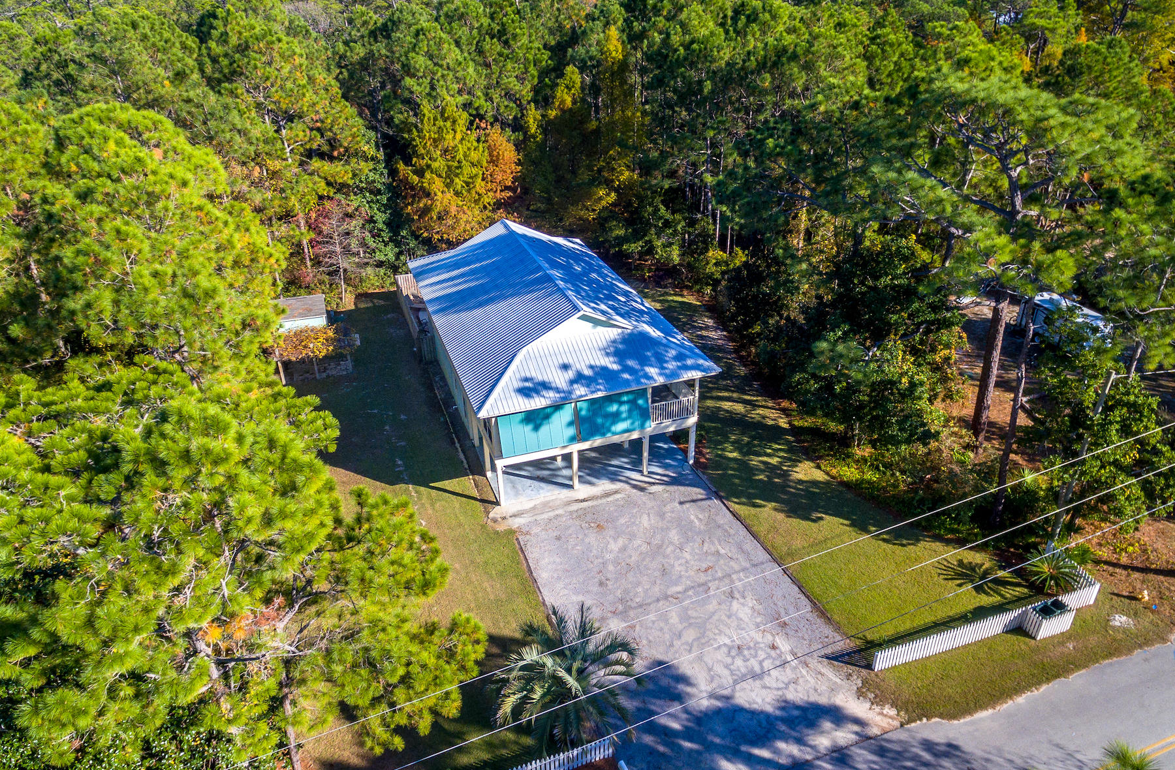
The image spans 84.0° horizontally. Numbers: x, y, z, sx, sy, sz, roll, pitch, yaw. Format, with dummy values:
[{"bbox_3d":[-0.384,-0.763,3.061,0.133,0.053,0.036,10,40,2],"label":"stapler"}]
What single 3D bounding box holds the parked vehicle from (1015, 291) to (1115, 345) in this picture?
[{"bbox_3d":[30.941,-3.567,41.965,2.200,2.750,5.400,-6,30,-10],"label":"parked vehicle"}]

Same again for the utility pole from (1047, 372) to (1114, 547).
[{"bbox_3d":[18.880,3.130,25.070,0.270,8.200,0.270,-11,30,-16],"label":"utility pole"}]

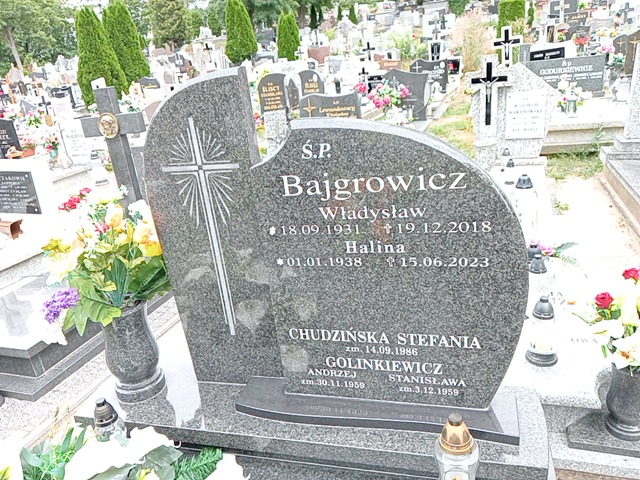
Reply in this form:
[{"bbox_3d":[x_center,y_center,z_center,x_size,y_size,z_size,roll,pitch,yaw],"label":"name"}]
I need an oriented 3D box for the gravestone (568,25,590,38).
[{"bbox_3d":[5.514,-4.398,11.000,0.500,0.400,0.100,0,23,15],"label":"gravestone"}]

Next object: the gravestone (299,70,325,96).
[{"bbox_3d":[-0.092,-1.650,5.600,0.280,0.400,0.080,0,23,15],"label":"gravestone"}]

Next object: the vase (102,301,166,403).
[{"bbox_3d":[-0.510,0.293,1.398,0.142,0.275,0.142,0,23,15],"label":"vase"}]

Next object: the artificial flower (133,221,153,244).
[{"bbox_3d":[-0.445,-0.019,1.298,0.050,0.060,0.050,0,23,15],"label":"artificial flower"}]

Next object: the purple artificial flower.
[{"bbox_3d":[-0.663,0.171,1.329,0.085,0.085,0.070,0,23,15],"label":"purple artificial flower"}]

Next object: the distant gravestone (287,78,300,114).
[{"bbox_3d":[-0.281,-1.524,5.500,0.150,0.410,0.080,0,23,15],"label":"distant gravestone"}]

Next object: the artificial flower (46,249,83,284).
[{"bbox_3d":[-0.644,0.067,1.299,0.090,0.085,0.085,0,23,15],"label":"artificial flower"}]

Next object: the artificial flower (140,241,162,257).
[{"bbox_3d":[-0.427,0.021,1.310,0.060,0.045,0.055,0,23,15],"label":"artificial flower"}]

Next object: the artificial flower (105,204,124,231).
[{"bbox_3d":[-0.491,-0.054,1.238,0.050,0.065,0.050,0,23,15],"label":"artificial flower"}]

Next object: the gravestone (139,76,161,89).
[{"bbox_3d":[-3.787,-3.499,11.500,0.500,0.290,0.100,0,23,15],"label":"gravestone"}]

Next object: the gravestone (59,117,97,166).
[{"bbox_3d":[-2.706,-1.103,5.800,0.400,0.500,0.100,0,23,15],"label":"gravestone"}]

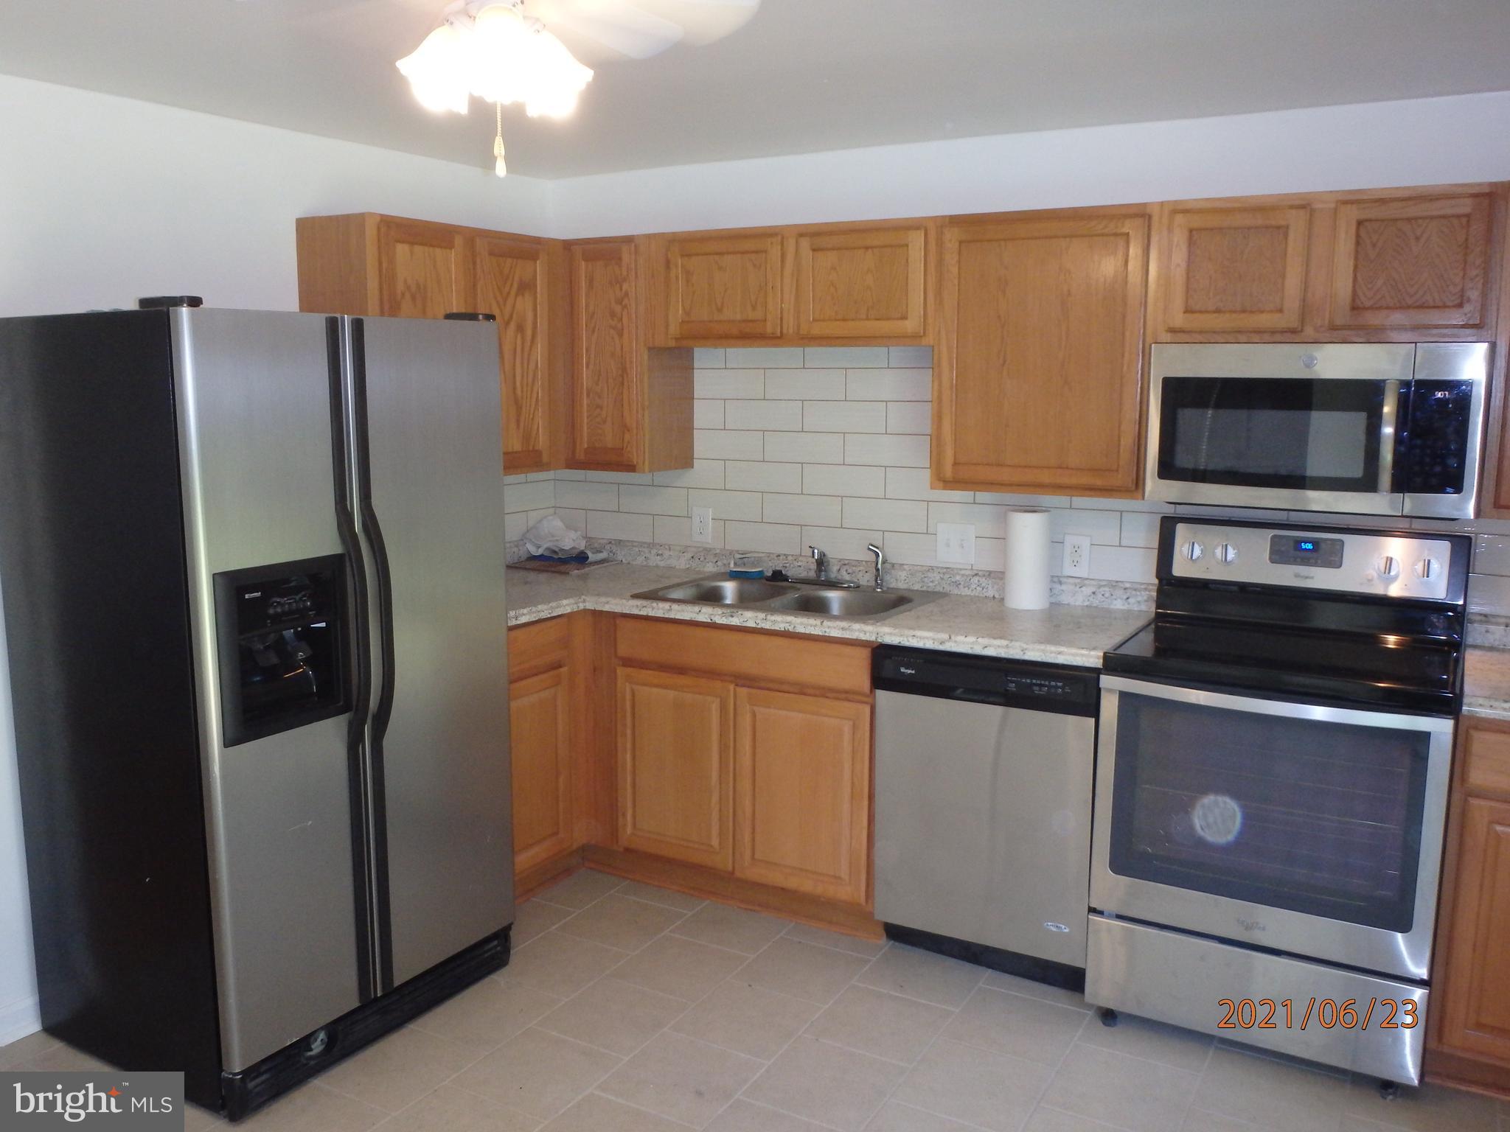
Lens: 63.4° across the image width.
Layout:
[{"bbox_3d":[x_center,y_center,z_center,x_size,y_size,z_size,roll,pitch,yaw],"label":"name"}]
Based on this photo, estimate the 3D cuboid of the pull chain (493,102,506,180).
[{"bbox_3d":[-0.376,-0.628,1.800,0.018,0.116,0.018,0,9,0],"label":"pull chain"}]

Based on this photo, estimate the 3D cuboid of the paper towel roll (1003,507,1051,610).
[{"bbox_3d":[0.813,-0.019,3.618,0.123,0.279,0.123,0,9,0],"label":"paper towel roll"}]

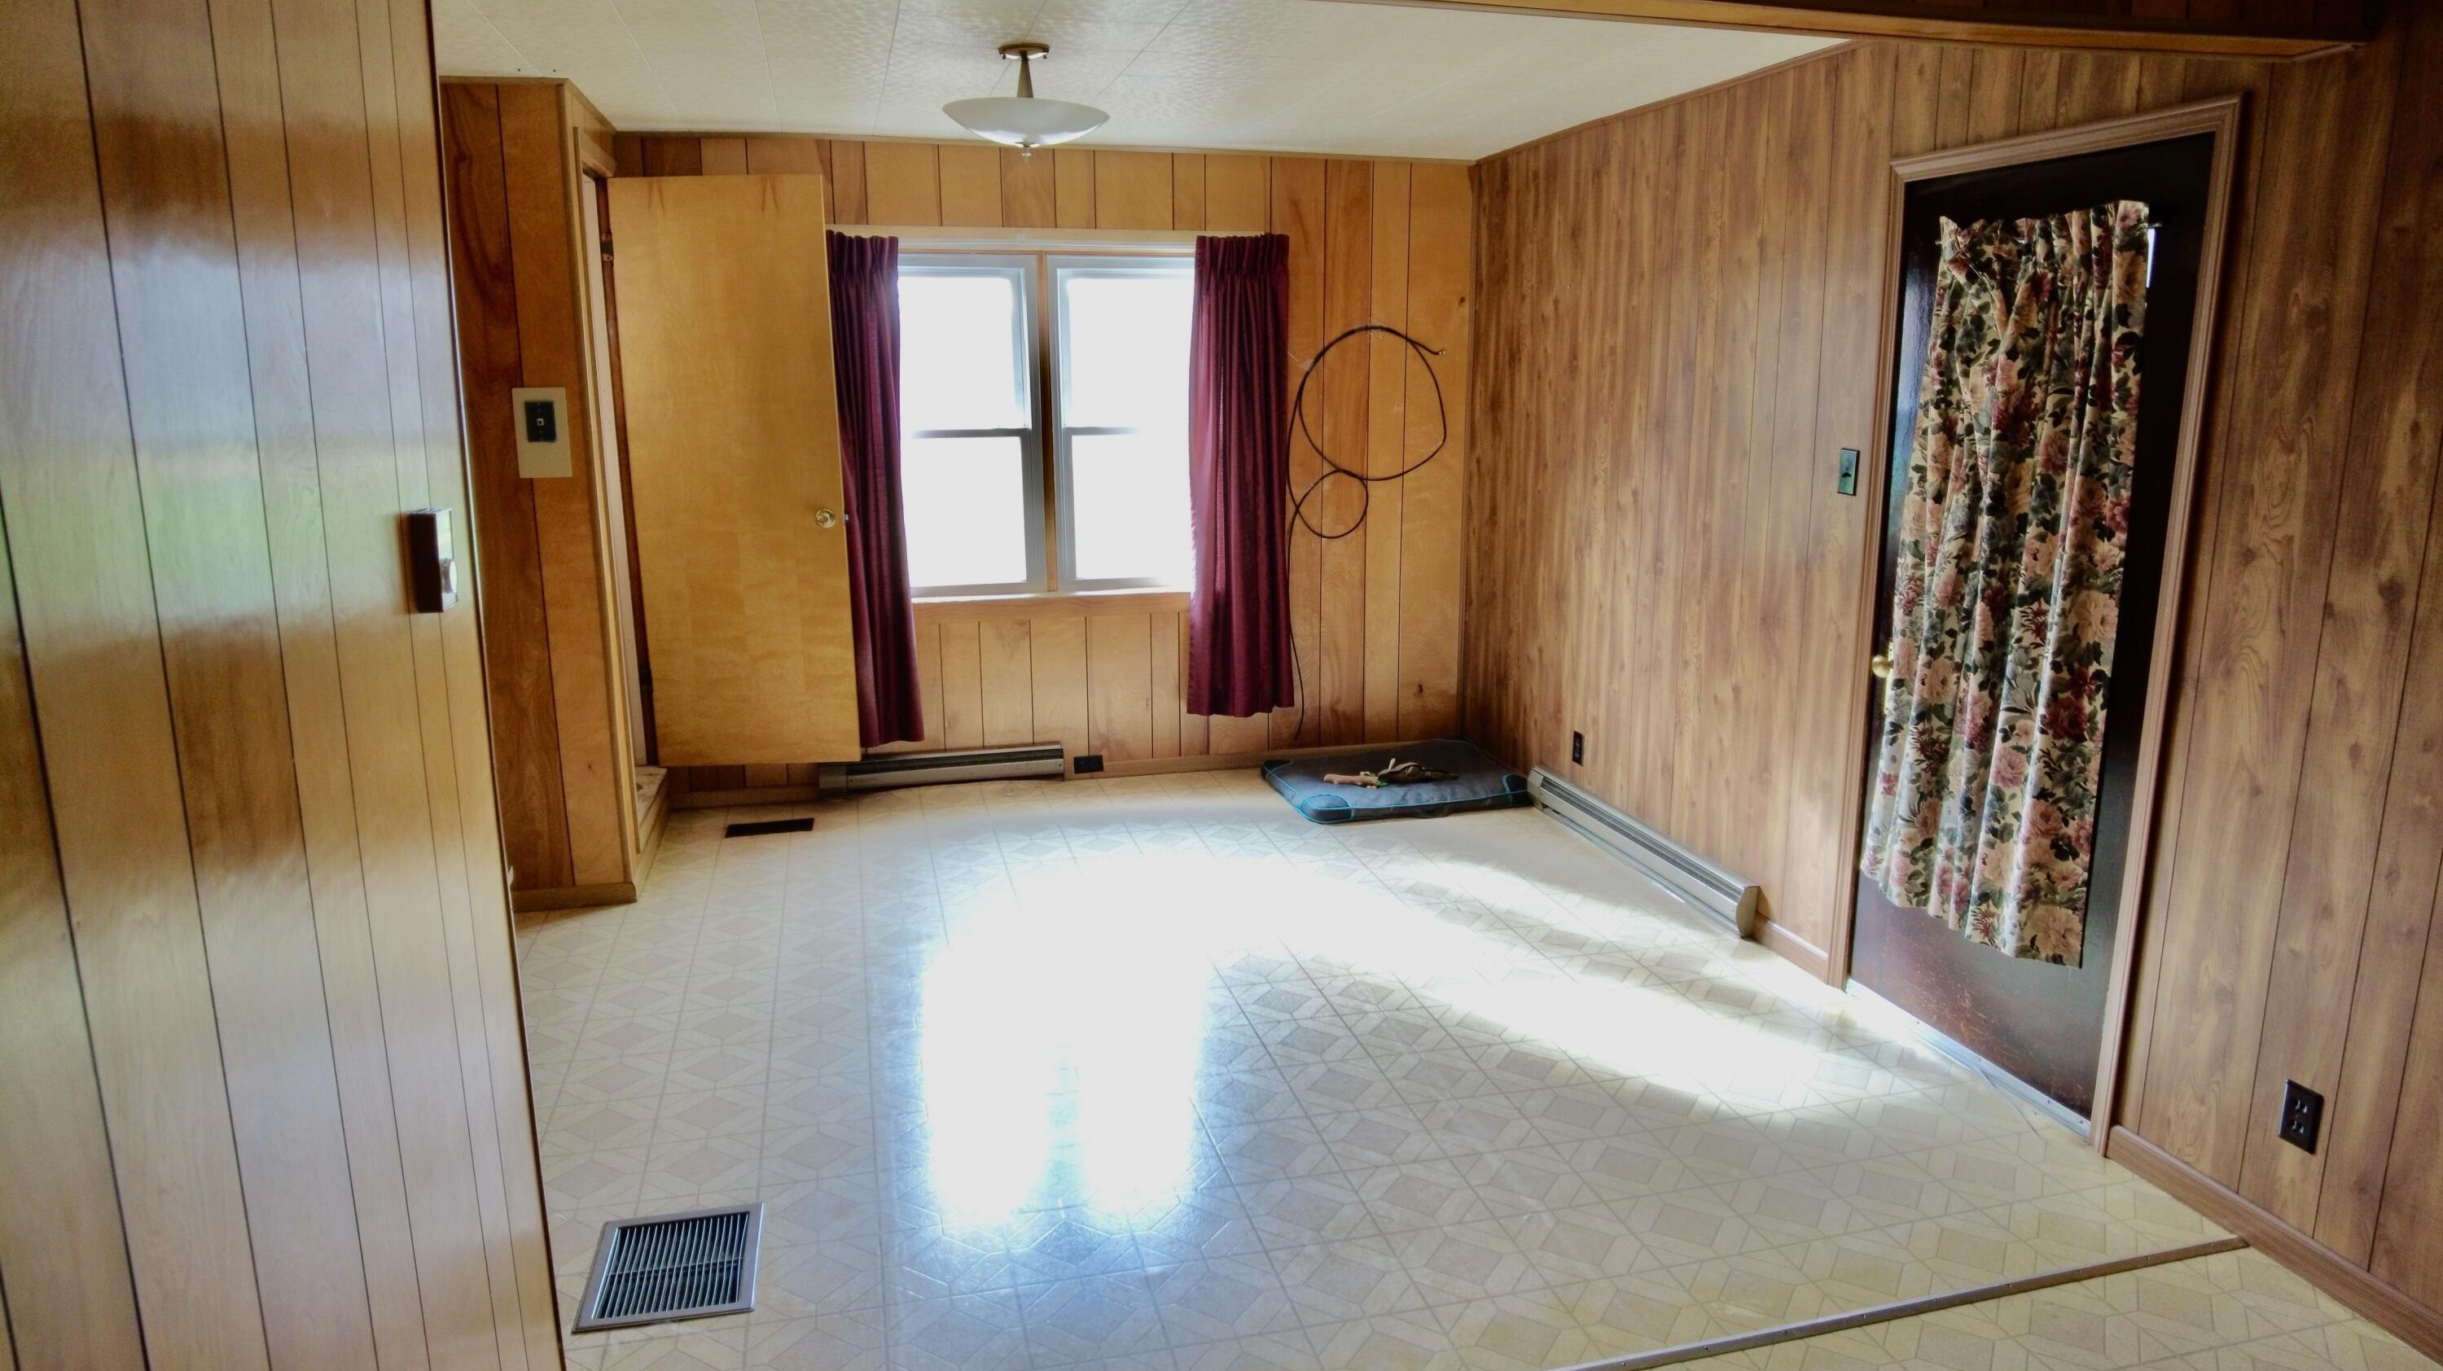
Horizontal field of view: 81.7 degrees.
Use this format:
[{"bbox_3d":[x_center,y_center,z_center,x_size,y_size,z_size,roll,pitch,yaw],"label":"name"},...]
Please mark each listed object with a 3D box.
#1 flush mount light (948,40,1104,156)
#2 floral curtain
[{"bbox_3d":[-0.509,-1.518,3.686,0.425,0.265,0.425,-3,12,-14],"label":"flush mount light"},{"bbox_3d":[1.704,-0.228,3.059,0.100,1.560,0.680,-3,12,-14],"label":"floral curtain"}]

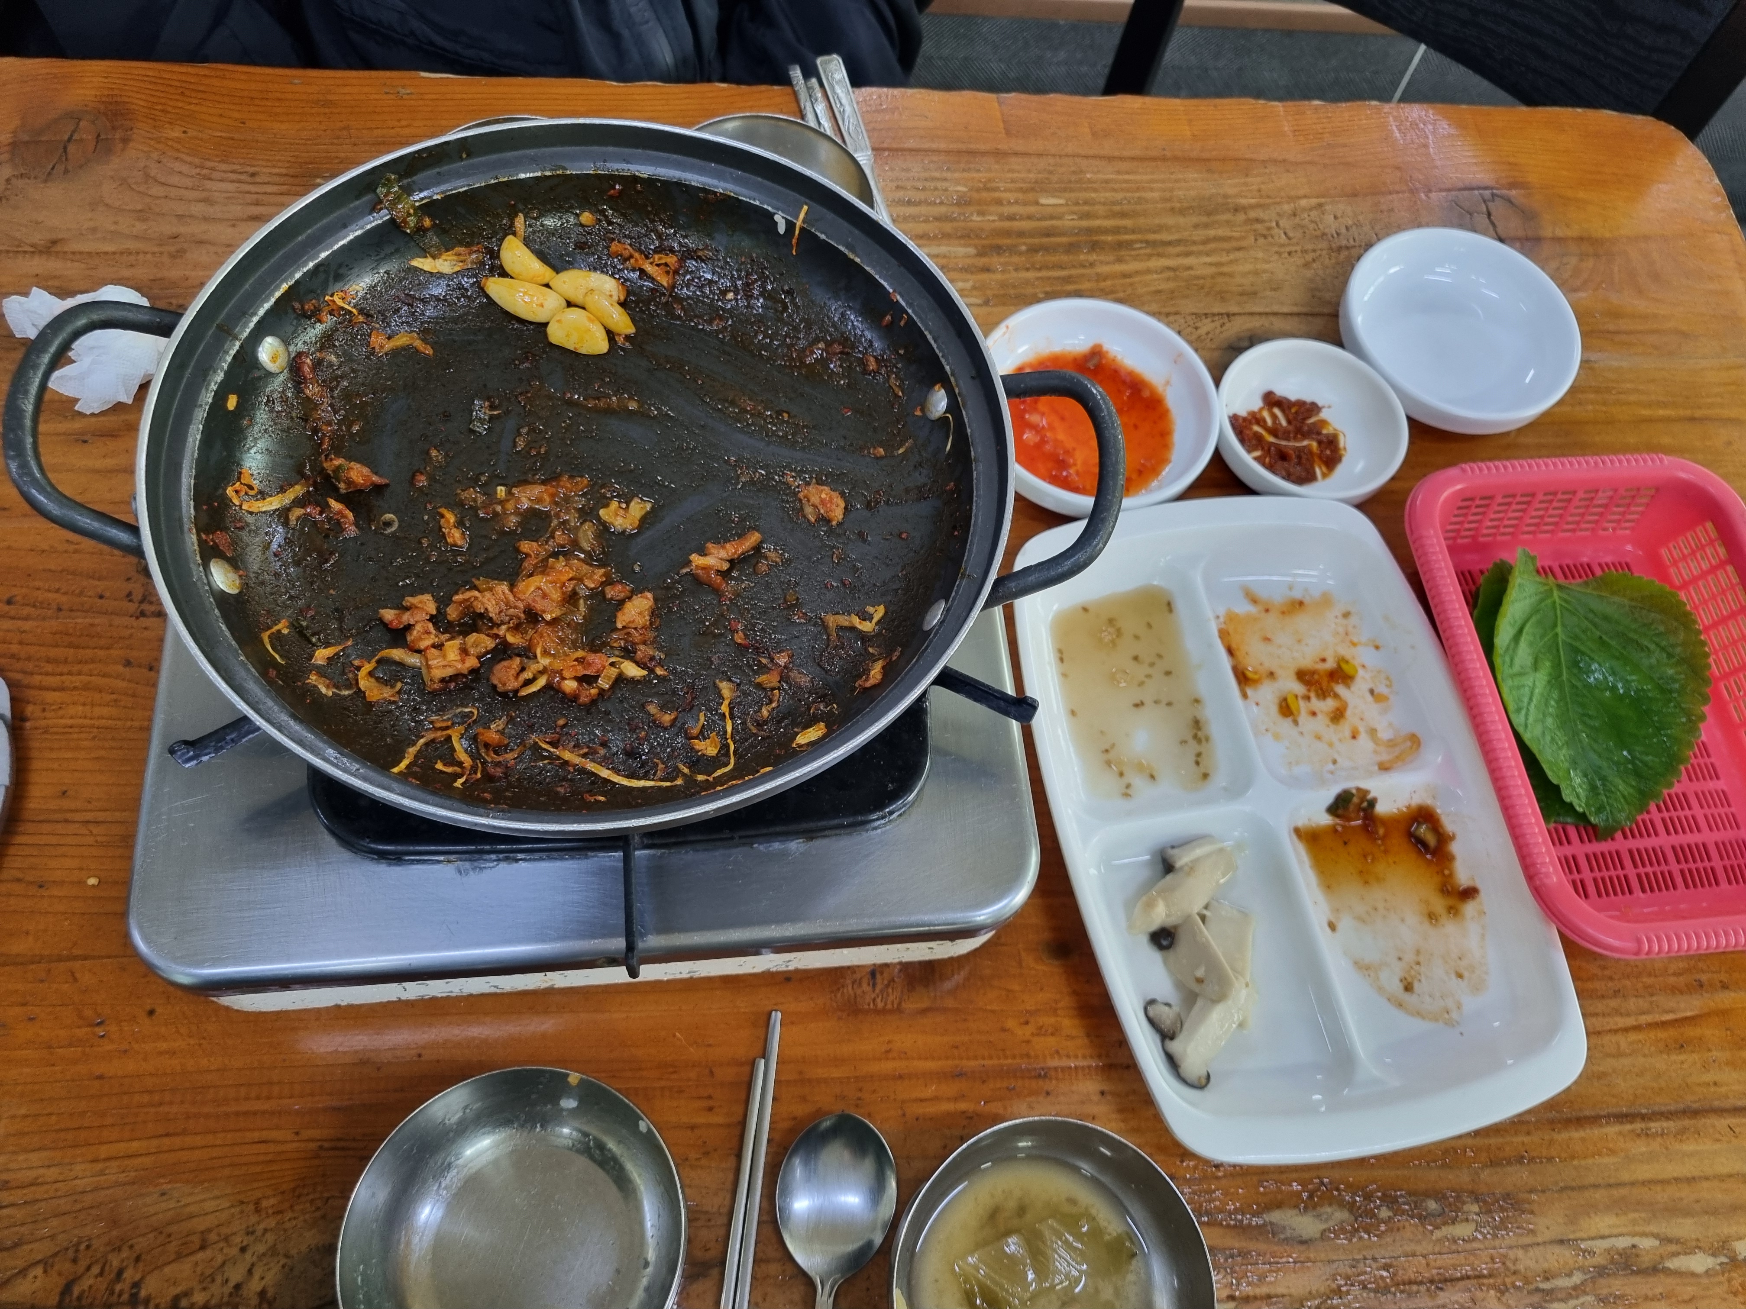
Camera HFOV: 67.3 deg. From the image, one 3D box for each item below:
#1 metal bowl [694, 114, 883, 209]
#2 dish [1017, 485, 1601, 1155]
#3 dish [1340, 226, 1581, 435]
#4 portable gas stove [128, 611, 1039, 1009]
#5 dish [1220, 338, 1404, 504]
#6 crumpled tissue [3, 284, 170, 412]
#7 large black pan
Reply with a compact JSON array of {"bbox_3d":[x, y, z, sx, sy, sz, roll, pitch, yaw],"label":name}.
[{"bbox_3d":[-0.052,-0.203,0.625,0.103,0.046,0.103,-2,65,-9],"label":"metal bowl"},{"bbox_3d":[0.163,0.060,0.537,0.189,0.027,0.272,-8,66,-11],"label":"dish"},{"bbox_3d":[0.288,-0.157,0.655,0.118,0.032,0.118,3,64,-6],"label":"dish"},{"bbox_3d":[-0.102,-0.029,0.505,0.289,0.098,0.305,-2,65,-9],"label":"portable gas stove"},{"bbox_3d":[0.204,-0.104,0.621,0.088,0.028,0.088,3,64,-6],"label":"dish"},{"bbox_3d":[-0.331,-0.133,0.567,0.100,0.025,0.070,-2,65,-9],"label":"crumpled tissue"},{"bbox_3d":[-0.089,-0.054,0.429,0.338,0.072,0.262,0,64,-7],"label":"large black pan"}]

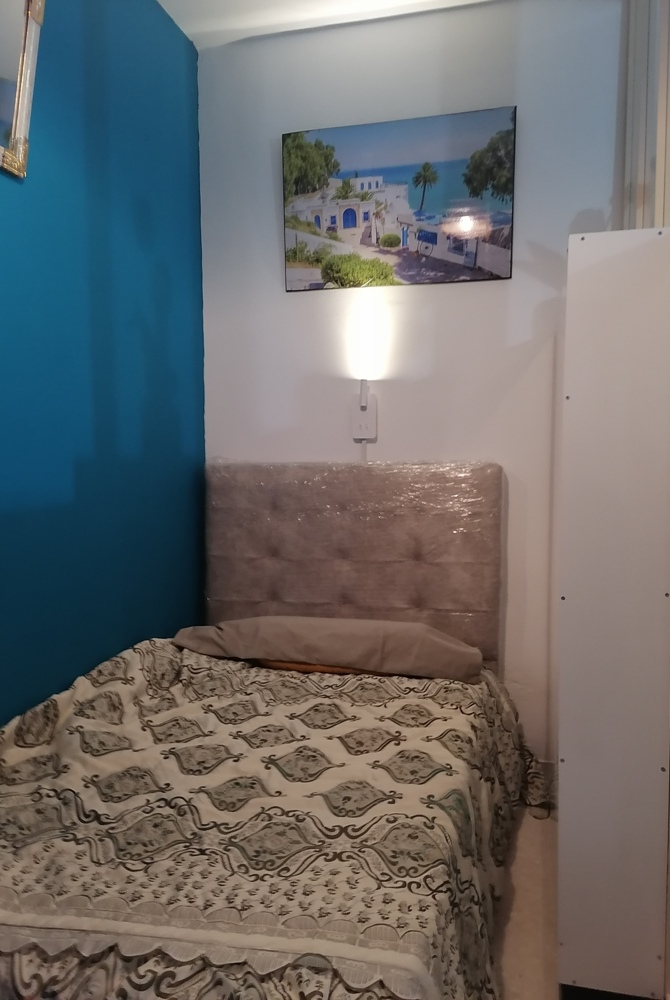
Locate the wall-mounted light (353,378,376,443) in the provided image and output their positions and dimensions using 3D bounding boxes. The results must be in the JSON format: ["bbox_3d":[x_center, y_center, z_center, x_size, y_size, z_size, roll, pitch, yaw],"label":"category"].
[{"bbox_3d":[0.106,-0.318,2.682,0.085,0.217,0.080,1,4,14],"label":"wall-mounted light"}]

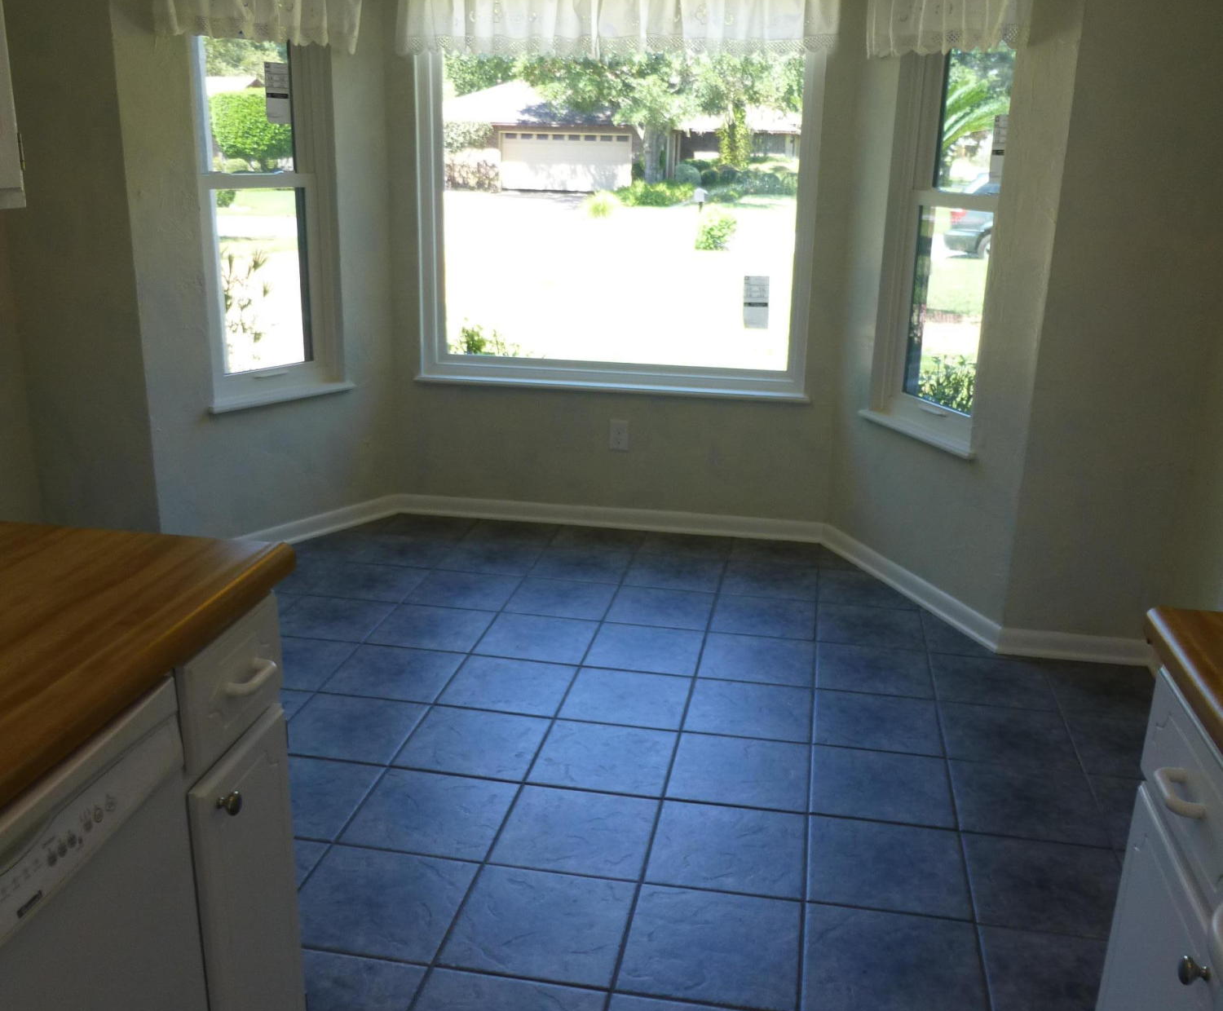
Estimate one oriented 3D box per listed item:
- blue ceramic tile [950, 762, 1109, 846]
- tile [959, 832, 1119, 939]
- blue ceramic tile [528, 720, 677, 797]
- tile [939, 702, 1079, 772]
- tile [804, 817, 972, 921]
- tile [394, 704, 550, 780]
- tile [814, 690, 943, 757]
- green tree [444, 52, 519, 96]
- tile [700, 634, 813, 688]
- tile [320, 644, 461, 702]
[{"bbox_3d":[0.972,0.701,2.660,0.327,0.011,0.327,4,17,10],"label":"blue ceramic tile"},{"bbox_3d":[0.905,0.791,2.344,0.319,0.010,0.319,4,17,10],"label":"tile"},{"bbox_3d":[-0.014,0.631,2.819,0.327,0.011,0.327,4,17,10],"label":"blue ceramic tile"},{"bbox_3d":[1.031,0.605,2.954,0.319,0.010,0.319,4,17,10],"label":"tile"},{"bbox_3d":[0.581,0.768,2.398,0.319,0.010,0.319,4,17,10],"label":"tile"},{"bbox_3d":[-0.343,0.604,2.868,0.319,0.010,0.319,4,17,10],"label":"tile"},{"bbox_3d":[0.705,0.581,3.010,0.319,0.010,0.319,4,17,10],"label":"tile"},{"bbox_3d":[-5.642,-18.452,48.393,7.500,8.500,7.000,4,18,10],"label":"green tree"},{"bbox_3d":[0.435,0.460,3.357,0.314,0.010,0.314,4,18,10],"label":"tile"},{"bbox_3d":[-0.616,0.483,3.235,0.314,0.010,0.314,4,18,10],"label":"tile"}]

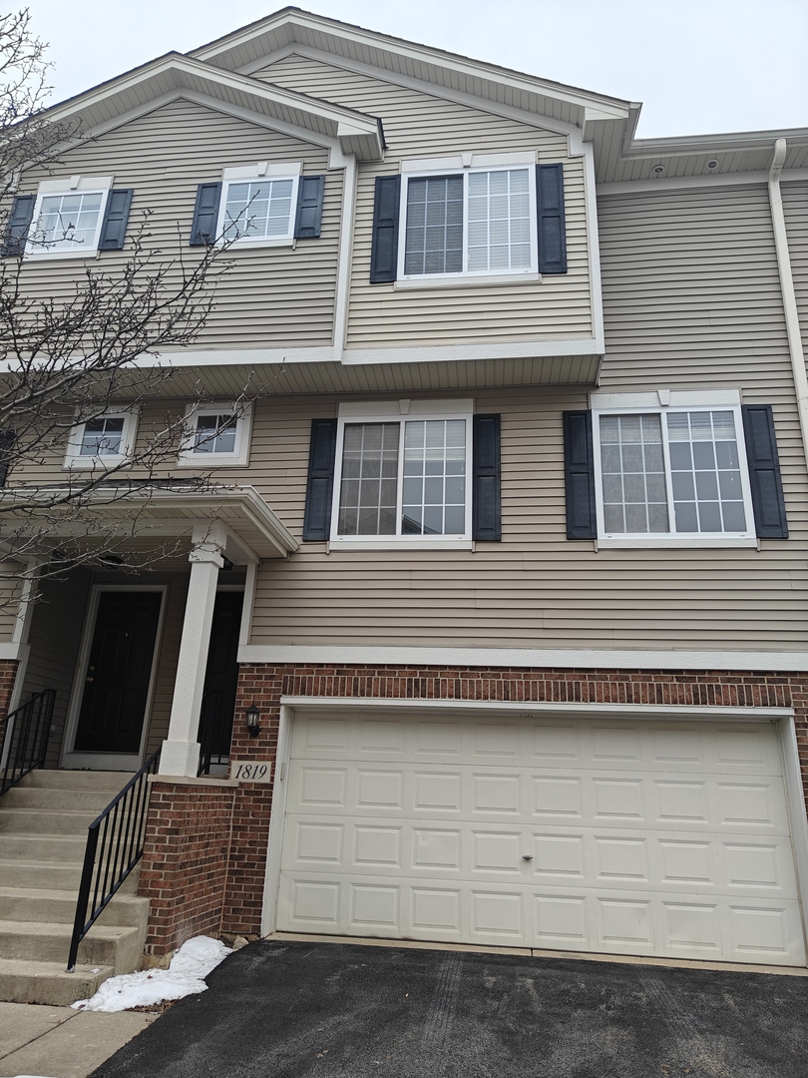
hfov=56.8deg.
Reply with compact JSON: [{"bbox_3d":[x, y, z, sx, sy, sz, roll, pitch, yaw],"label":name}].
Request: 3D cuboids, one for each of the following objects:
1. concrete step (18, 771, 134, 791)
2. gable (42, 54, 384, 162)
[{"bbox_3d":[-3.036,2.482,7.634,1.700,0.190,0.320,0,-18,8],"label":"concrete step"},{"bbox_3d":[-2.822,-5.336,9.414,5.200,1.620,0.600,0,-18,8],"label":"gable"}]

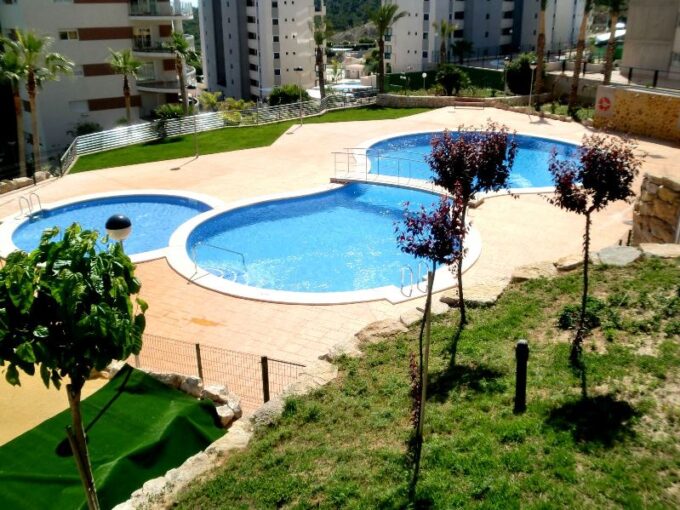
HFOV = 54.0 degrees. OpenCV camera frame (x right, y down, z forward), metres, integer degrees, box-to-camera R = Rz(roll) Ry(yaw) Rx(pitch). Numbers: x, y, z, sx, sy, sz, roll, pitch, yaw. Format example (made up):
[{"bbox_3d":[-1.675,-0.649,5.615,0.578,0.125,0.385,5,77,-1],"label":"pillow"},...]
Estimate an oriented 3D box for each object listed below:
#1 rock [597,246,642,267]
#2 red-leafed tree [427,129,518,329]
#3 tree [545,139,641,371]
[{"bbox_3d":[5.901,0.032,14.100,0.900,0.240,0.550,-7,22,-16],"label":"rock"},{"bbox_3d":[2.163,-0.427,11.229,1.435,3.521,1.363,4,21,11],"label":"red-leafed tree"},{"bbox_3d":[3.347,0.025,9.099,1.156,3.288,1.099,8,22,20],"label":"tree"}]

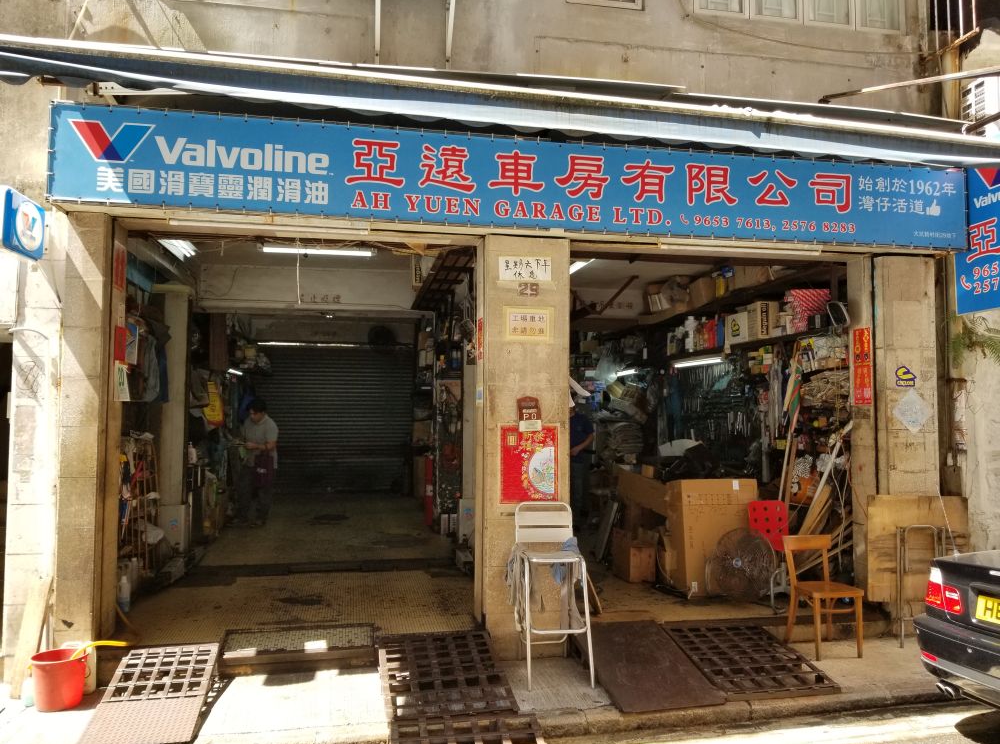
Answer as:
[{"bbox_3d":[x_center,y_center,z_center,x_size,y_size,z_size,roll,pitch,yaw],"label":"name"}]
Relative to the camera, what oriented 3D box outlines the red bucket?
[{"bbox_3d":[-2.425,1.705,4.146,0.275,0.265,0.275,1,-3,-11],"label":"red bucket"}]

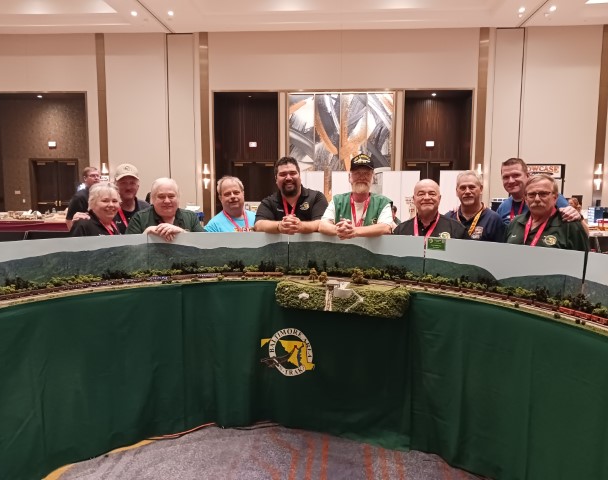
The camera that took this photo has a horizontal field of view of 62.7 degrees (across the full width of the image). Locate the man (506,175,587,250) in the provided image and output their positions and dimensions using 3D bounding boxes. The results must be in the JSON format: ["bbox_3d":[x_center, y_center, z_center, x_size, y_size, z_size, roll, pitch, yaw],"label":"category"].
[{"bbox_3d":[1.493,0.385,3.129,0.540,1.650,0.380,6,8,43],"label":"man"}]

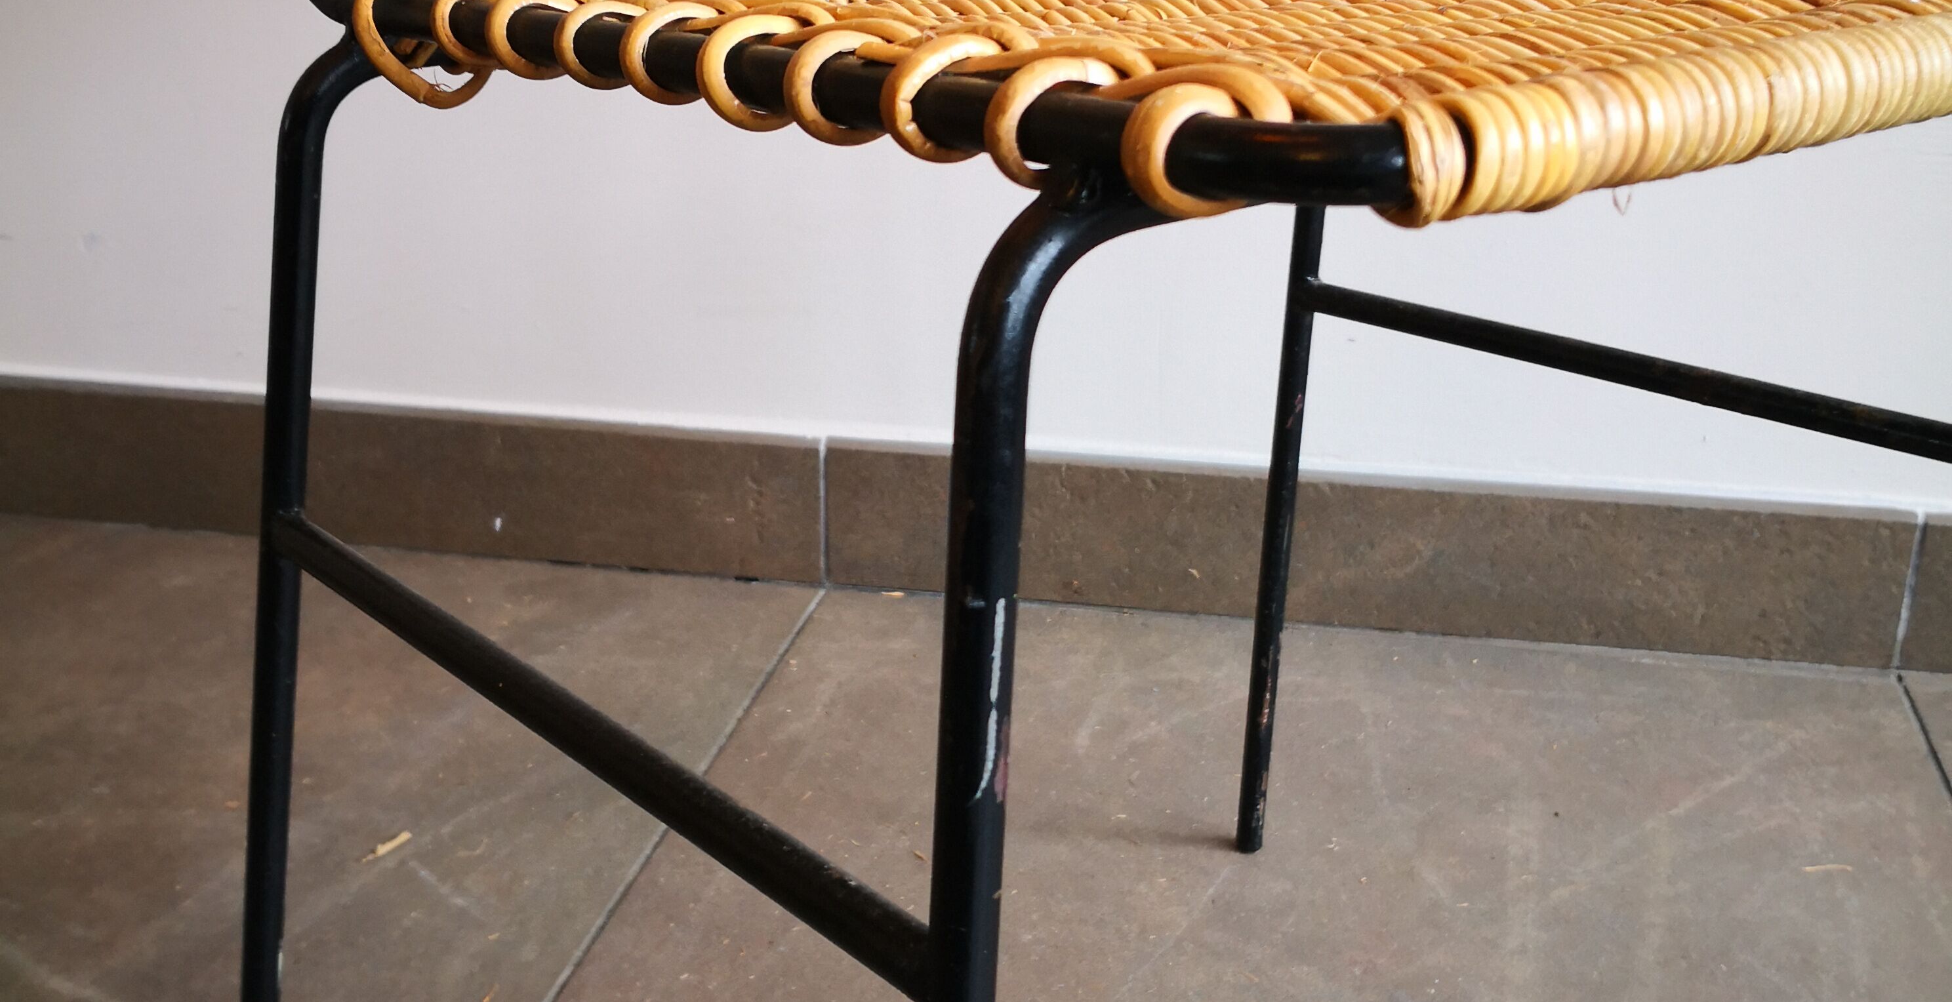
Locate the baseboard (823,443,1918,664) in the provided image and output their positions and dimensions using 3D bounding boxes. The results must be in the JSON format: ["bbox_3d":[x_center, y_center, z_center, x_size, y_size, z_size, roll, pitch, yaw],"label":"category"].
[{"bbox_3d":[0.206,0.030,1.150,0.598,0.088,0.010,4,22,11],"label":"baseboard"}]

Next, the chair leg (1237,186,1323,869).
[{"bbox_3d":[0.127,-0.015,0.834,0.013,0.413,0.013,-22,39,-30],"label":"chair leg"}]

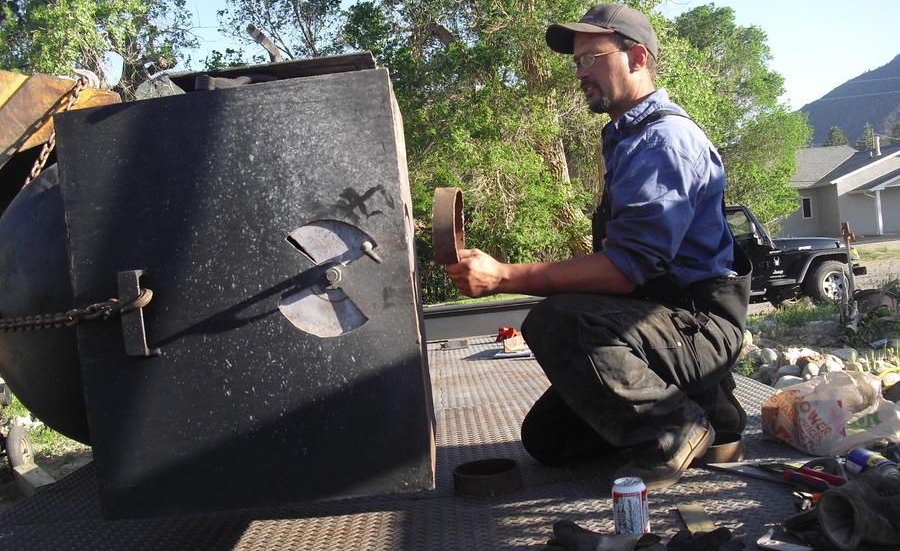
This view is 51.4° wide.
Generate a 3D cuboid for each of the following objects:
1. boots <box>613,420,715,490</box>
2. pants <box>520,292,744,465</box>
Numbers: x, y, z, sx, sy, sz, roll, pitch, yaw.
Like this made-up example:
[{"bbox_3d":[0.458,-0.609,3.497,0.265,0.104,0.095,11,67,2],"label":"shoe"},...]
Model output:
[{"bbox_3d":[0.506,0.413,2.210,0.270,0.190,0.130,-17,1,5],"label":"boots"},{"bbox_3d":[0.453,0.249,2.310,0.560,0.470,0.460,-5,2,5],"label":"pants"}]

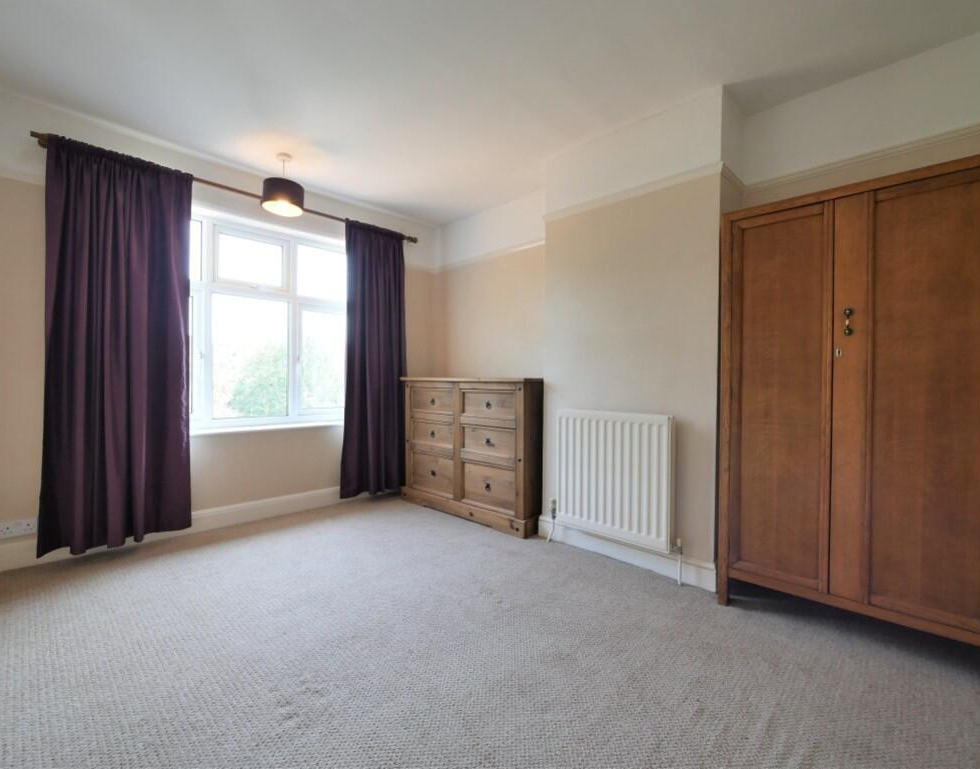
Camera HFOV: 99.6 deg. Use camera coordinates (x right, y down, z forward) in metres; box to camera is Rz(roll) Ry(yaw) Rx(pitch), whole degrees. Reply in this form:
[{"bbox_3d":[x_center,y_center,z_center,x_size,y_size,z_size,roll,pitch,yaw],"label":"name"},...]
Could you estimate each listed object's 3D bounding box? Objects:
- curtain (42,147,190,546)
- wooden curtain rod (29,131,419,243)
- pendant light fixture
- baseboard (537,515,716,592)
[{"bbox_3d":[-2.188,-0.209,2.465,0.665,2.300,0.150,0,1,-43],"label":"curtain"},{"bbox_3d":[-1.573,-1.347,3.066,2.452,0.055,0.075,0,1,-43],"label":"wooden curtain rod"},{"bbox_3d":[-1.344,-1.329,2.708,0.255,0.355,0.255,0,1,-26],"label":"pendant light fixture"},{"bbox_3d":[0.729,0.949,2.405,1.063,0.145,0.022,1,1,42],"label":"baseboard"}]

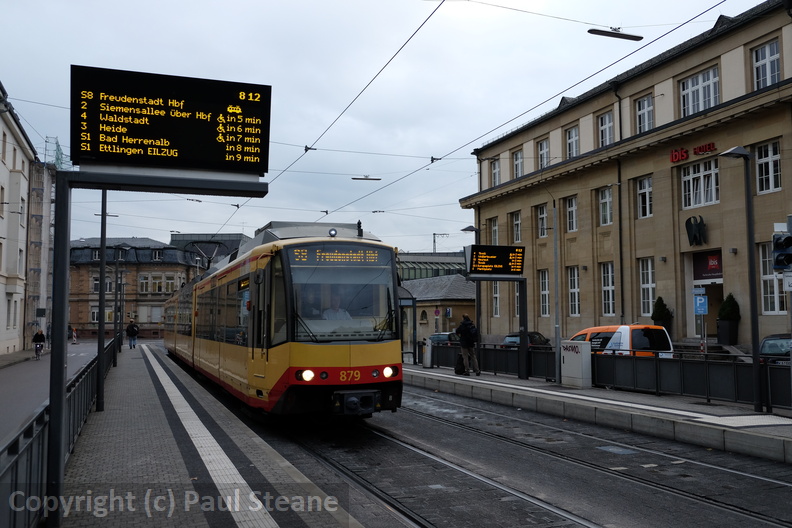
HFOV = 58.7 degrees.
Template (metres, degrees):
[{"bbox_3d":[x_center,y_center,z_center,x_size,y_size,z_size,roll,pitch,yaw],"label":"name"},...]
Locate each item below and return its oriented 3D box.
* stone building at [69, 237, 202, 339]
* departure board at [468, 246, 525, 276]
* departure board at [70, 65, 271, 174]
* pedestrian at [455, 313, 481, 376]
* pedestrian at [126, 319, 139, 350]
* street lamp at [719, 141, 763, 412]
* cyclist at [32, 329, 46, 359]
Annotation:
[{"bbox_3d":[-35.048,3.350,98.036,16.500,13.600,13.000,0,-5,1],"label":"stone building"},{"bbox_3d":[2.692,-0.081,19.096,1.620,0.745,0.500,2,-5,-21],"label":"departure board"},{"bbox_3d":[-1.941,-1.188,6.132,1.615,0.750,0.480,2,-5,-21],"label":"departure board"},{"bbox_3d":[2.094,2.361,20.574,0.620,1.790,0.580,-2,-5,25],"label":"pedestrian"},{"bbox_3d":[-15.538,4.124,41.573,0.640,1.780,0.450,2,-5,-21],"label":"pedestrian"},{"bbox_3d":[6.125,0.243,12.485,0.600,4.700,0.300,2,-5,-21],"label":"street lamp"},{"bbox_3d":[-19.295,4.353,38.228,0.640,1.670,1.720,2,-5,-21],"label":"cyclist"}]

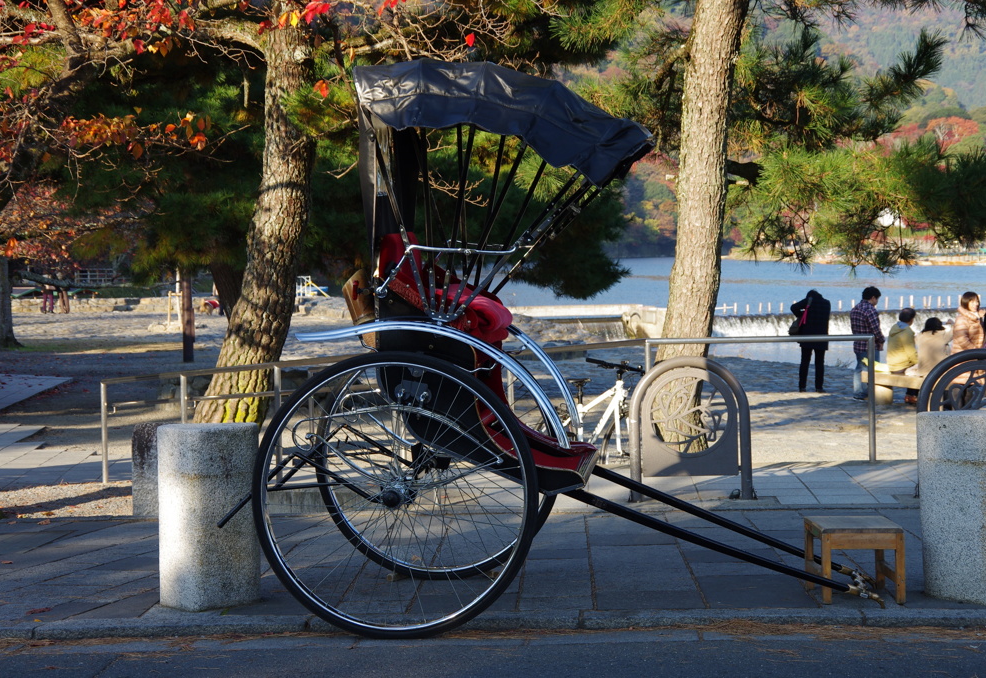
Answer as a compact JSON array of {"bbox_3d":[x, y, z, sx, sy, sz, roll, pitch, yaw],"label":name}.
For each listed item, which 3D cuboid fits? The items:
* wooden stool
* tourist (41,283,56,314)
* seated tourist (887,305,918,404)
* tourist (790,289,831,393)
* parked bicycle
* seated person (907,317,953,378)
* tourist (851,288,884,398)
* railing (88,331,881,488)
[{"bbox_3d":[1.410,0.860,7.970,0.320,0.290,0.350,-1,2,-2],"label":"wooden stool"},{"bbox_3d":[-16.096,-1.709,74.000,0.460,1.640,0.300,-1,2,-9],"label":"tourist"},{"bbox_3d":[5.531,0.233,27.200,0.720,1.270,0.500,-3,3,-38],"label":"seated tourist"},{"bbox_3d":[4.677,0.022,30.100,0.580,1.540,0.420,-1,2,3],"label":"tourist"},{"bbox_3d":[0.754,0.710,16.300,0.580,1.030,1.680,-3,3,-37],"label":"parked bicycle"},{"bbox_3d":[5.782,0.301,26.700,0.720,1.200,0.500,-2,3,-31],"label":"seated person"},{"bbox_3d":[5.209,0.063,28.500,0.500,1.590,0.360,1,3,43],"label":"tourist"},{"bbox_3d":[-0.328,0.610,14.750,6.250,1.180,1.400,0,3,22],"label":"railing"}]

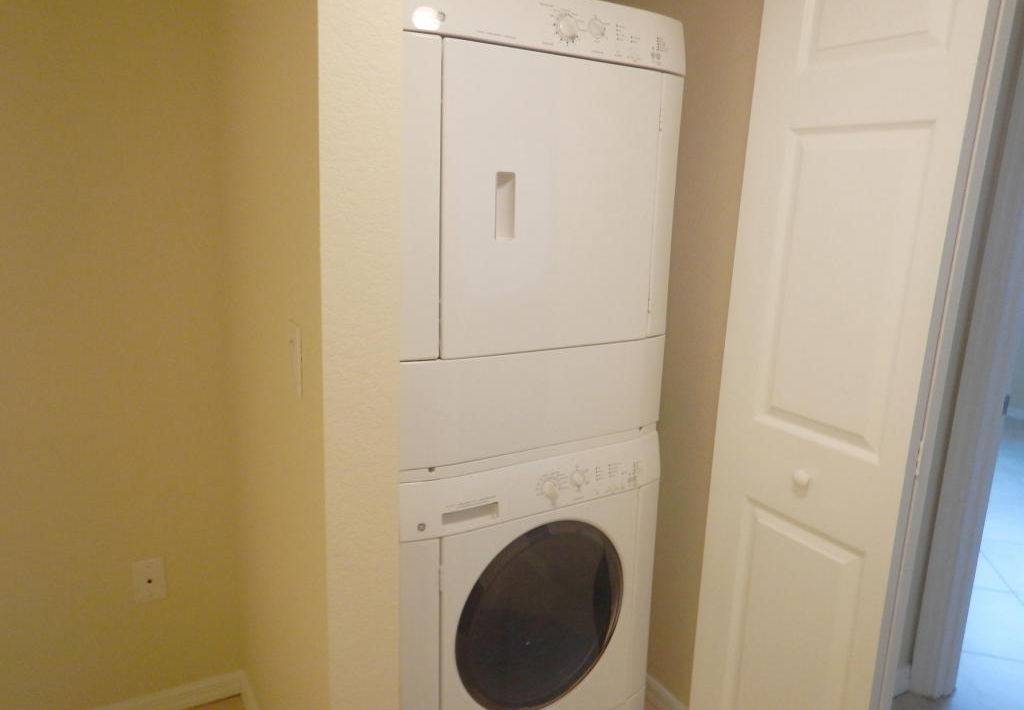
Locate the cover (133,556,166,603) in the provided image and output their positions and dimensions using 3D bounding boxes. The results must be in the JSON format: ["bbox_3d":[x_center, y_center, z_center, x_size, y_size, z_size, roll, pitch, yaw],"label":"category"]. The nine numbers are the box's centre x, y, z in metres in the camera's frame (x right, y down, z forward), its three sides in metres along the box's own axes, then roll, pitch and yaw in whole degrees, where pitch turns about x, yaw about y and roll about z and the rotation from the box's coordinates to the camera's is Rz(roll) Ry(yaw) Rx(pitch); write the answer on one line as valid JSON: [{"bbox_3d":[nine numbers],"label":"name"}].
[{"bbox_3d":[-0.939,0.585,1.841,0.071,0.116,0.009,-5,14,-30],"label":"cover"}]

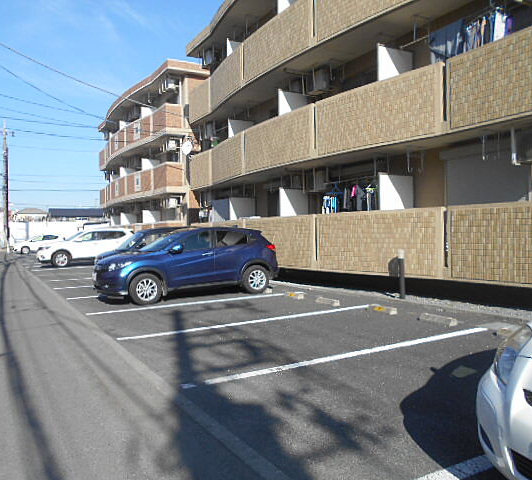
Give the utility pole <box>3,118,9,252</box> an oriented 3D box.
[{"bbox_3d":[-22.400,-4.600,41.500,0.380,11.500,0.380,-1,1,-30],"label":"utility pole"}]

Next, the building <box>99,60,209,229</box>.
[{"bbox_3d":[-4.826,-3.598,30.100,9.200,9.300,14.400,-1,0,-30],"label":"building"}]

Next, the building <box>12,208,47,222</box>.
[{"bbox_3d":[-51.200,-2.900,105.000,7.500,7.600,7.500,-1,1,-20],"label":"building"}]

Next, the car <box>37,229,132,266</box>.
[{"bbox_3d":[-7.940,0.310,21.930,4.640,1.720,1.820,-1,0,-30],"label":"car"}]

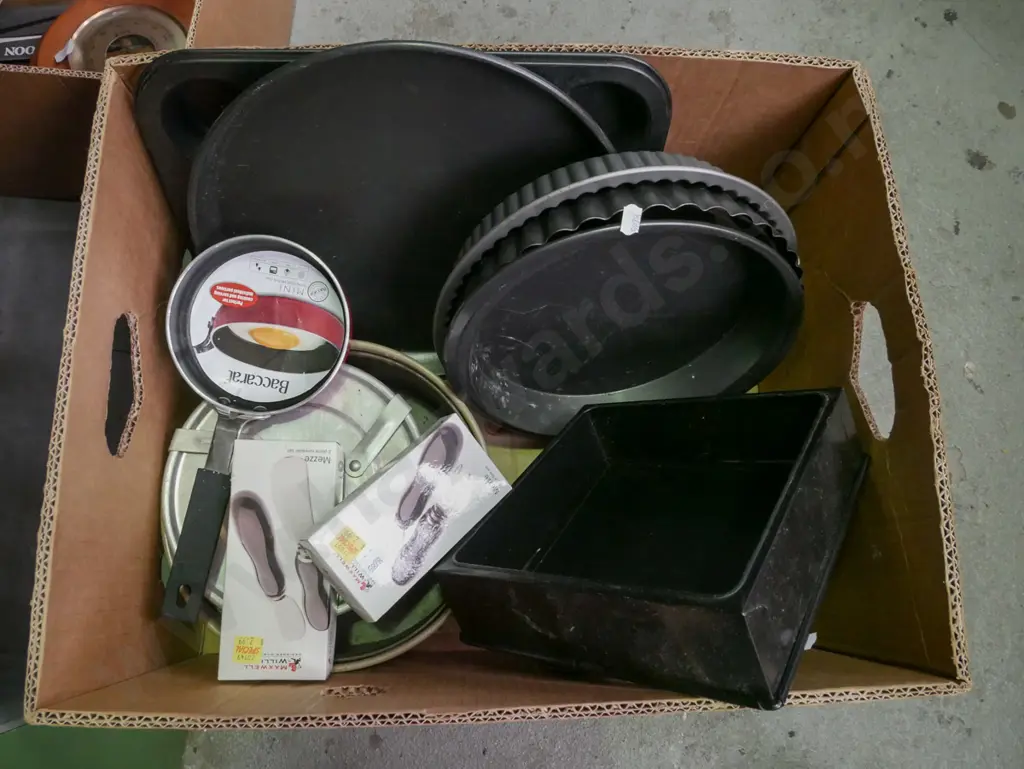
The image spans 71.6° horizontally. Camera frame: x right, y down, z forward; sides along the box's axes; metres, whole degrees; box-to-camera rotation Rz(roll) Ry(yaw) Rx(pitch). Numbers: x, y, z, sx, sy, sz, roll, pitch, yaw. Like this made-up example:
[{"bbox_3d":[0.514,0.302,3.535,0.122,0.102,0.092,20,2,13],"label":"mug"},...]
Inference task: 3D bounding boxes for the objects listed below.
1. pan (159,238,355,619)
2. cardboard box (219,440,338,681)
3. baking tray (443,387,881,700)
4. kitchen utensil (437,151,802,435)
[{"bbox_3d":[-0.193,0.029,0.499,0.127,0.051,0.269,14,92,-4],"label":"pan"},{"bbox_3d":[-0.150,0.114,0.472,0.067,0.028,0.150,0,79,-3],"label":"cardboard box"},{"bbox_3d":[0.094,0.086,0.473,0.215,0.215,0.057,-42,117,-43],"label":"baking tray"},{"bbox_3d":[0.077,-0.049,0.535,0.272,0.272,0.073,-5,54,-4],"label":"kitchen utensil"}]

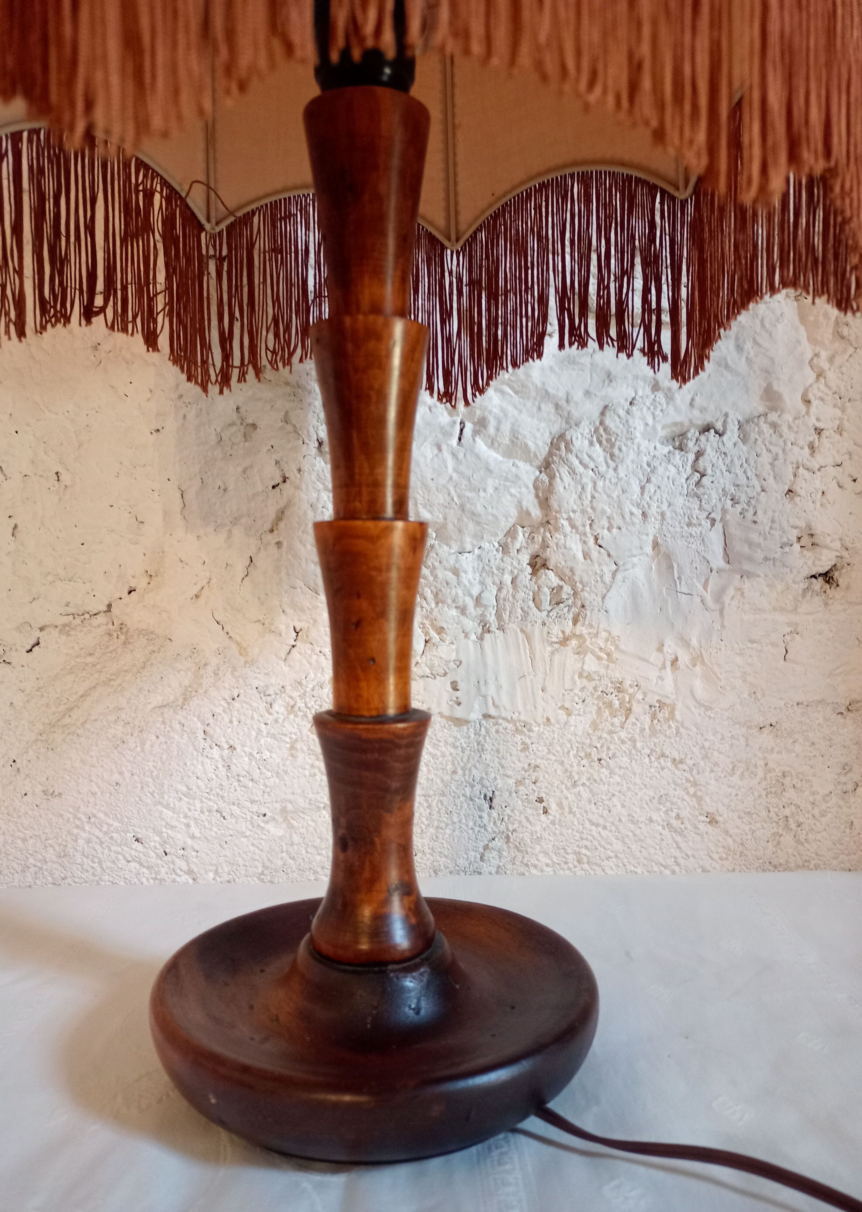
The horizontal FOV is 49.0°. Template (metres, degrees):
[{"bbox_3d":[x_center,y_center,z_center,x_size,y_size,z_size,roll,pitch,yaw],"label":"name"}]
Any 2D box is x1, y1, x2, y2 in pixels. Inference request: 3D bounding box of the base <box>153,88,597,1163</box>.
[{"bbox_3d":[-0.025,-0.003,0.401,0.188,0.407,0.188,-1,3,0],"label":"base"}]

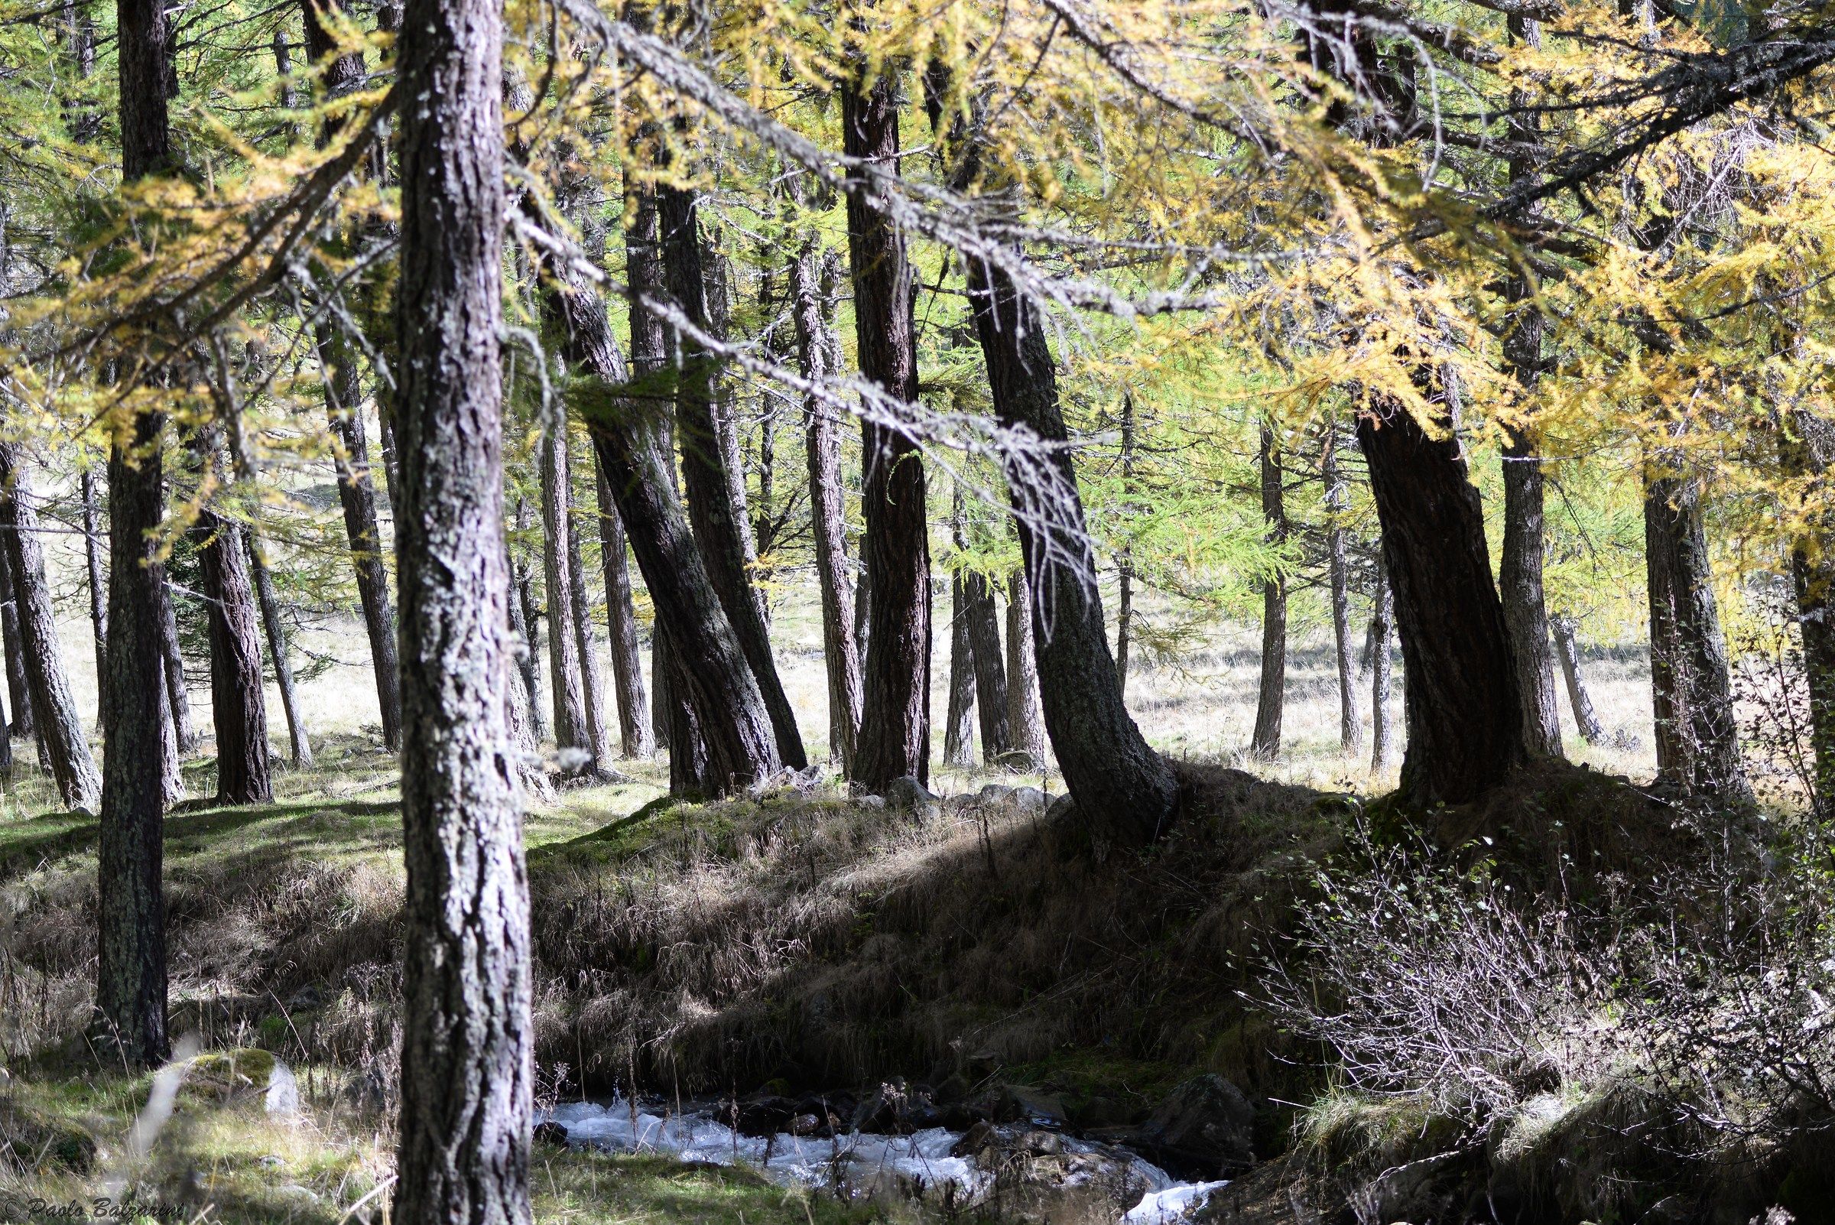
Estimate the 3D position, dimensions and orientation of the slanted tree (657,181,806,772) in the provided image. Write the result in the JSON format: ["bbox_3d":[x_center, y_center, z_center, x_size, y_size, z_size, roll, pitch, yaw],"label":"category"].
[{"bbox_3d":[-1.250,-0.907,38.000,0.420,3.987,0.296,-10,0,0],"label":"slanted tree"}]

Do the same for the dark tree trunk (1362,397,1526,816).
[{"bbox_3d":[2.896,-0.088,32.000,0.683,2.349,0.627,-9,0,0],"label":"dark tree trunk"}]

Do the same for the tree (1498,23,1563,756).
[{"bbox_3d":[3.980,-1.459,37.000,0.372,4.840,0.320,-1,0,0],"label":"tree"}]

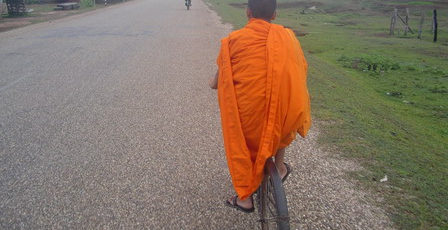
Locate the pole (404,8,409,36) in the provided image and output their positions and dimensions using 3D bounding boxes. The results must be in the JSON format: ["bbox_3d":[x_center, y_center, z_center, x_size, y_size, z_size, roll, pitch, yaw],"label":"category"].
[{"bbox_3d":[6.701,-3.406,17.556,0.085,0.974,0.085,5,16,20],"label":"pole"}]

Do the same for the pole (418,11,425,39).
[{"bbox_3d":[6.774,-3.072,16.419,0.100,0.924,0.100,10,18,20],"label":"pole"}]

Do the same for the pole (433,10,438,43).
[{"bbox_3d":[6.765,-2.825,15.308,0.100,1.031,0.100,2,15,24],"label":"pole"}]

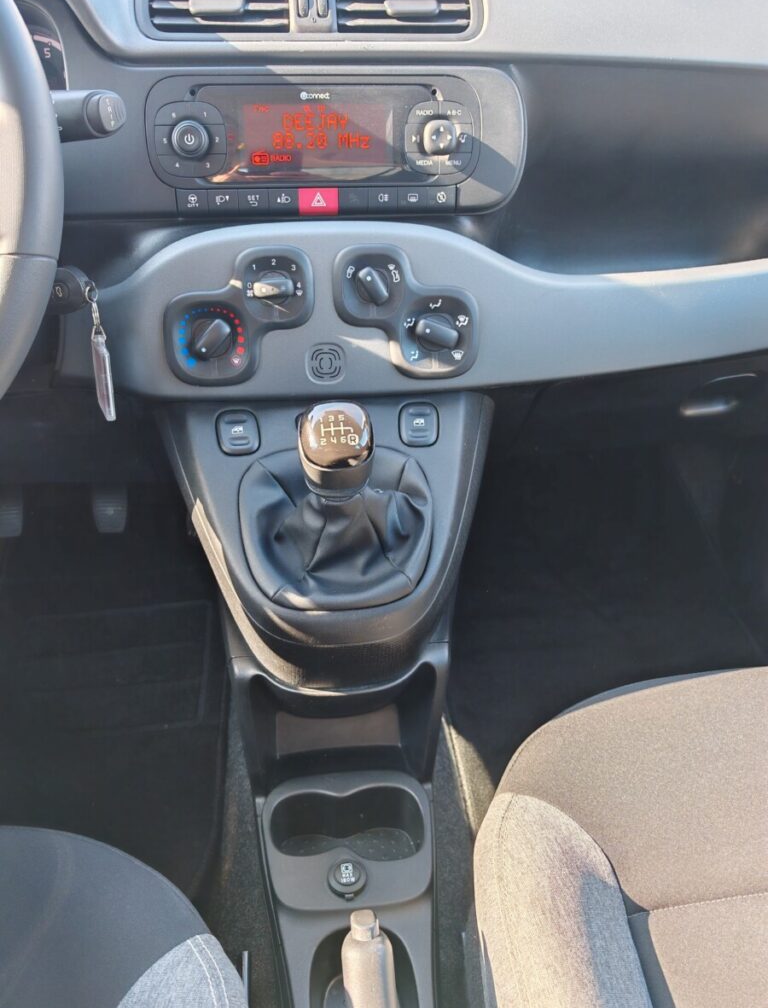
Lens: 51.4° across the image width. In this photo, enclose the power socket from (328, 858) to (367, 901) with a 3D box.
[{"bbox_3d":[-0.030,0.307,0.653,0.033,0.013,0.034,-3,31,-5],"label":"power socket"}]

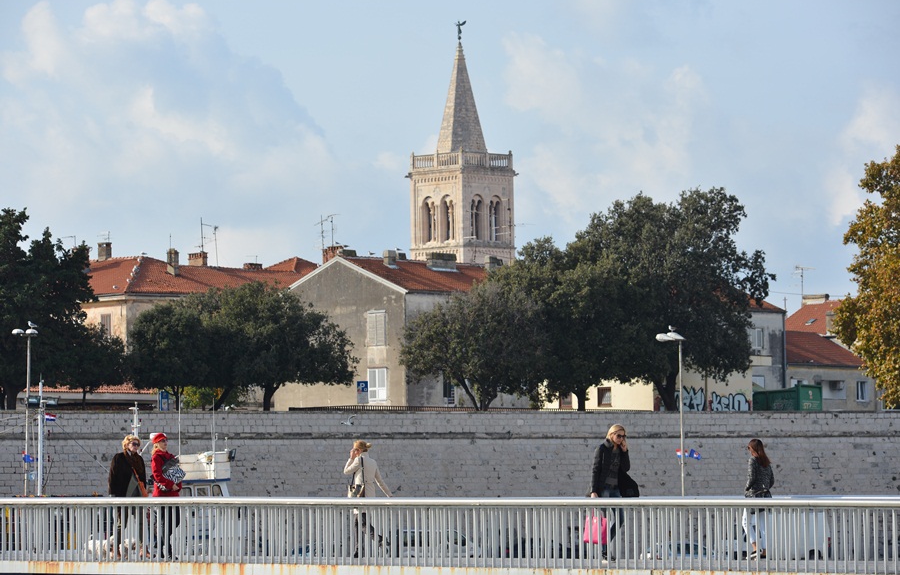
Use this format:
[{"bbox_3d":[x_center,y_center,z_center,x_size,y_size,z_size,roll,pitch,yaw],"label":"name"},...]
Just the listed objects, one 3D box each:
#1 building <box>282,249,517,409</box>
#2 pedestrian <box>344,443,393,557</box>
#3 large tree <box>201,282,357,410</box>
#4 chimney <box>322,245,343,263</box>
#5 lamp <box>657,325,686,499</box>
[{"bbox_3d":[-1.607,3.124,252.776,13.000,9.745,11.600,2,-3,-42],"label":"building"},{"bbox_3d":[-1.159,2.928,59.000,0.680,1.630,0.520,-3,-4,40],"label":"pedestrian"},{"bbox_3d":[-9.651,3.519,239.085,8.594,7.721,8.200,0,-3,0],"label":"large tree"},{"bbox_3d":[-6.946,-1.773,251.336,1.150,1.350,0.700,2,-3,-42],"label":"chimney"},{"bbox_3d":[8.969,6.589,170.368,1.100,9.540,1.000,-3,-4,35],"label":"lamp"}]

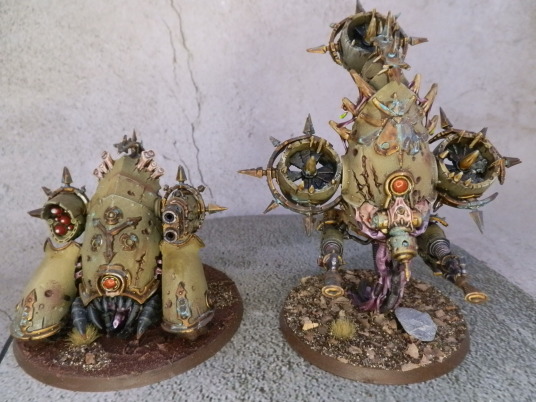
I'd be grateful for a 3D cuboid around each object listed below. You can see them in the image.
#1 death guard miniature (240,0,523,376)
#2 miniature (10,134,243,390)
[{"bbox_3d":[0.033,-0.007,0.135,0.082,0.102,0.071,-1,17,3],"label":"death guard miniature"},{"bbox_3d":[-0.048,0.010,0.148,0.078,0.066,0.078,-2,17,-2],"label":"miniature"}]

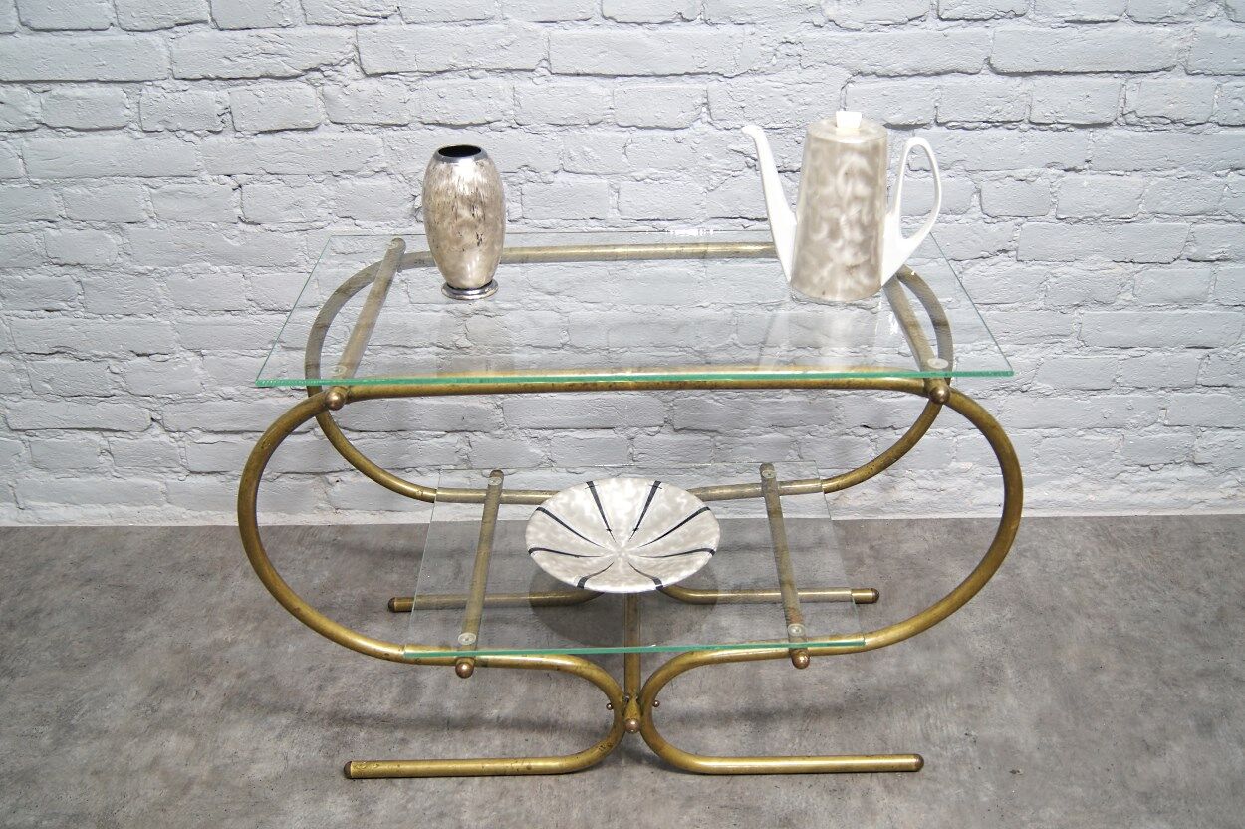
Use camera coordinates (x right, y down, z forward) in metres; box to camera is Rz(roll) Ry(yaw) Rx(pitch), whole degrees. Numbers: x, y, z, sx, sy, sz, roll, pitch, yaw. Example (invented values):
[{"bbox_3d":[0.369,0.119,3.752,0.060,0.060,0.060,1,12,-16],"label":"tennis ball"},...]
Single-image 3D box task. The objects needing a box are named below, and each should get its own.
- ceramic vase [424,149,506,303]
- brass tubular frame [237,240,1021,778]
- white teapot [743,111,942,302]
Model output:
[{"bbox_3d":[-0.191,-0.235,1.518,0.098,0.176,0.098,-1,30,0],"label":"ceramic vase"},{"bbox_3d":[0.013,0.130,1.689,0.922,0.617,0.445,-1,30,0],"label":"brass tubular frame"},{"bbox_3d":[0.264,-0.258,1.507,0.245,0.214,0.114,1,30,4],"label":"white teapot"}]

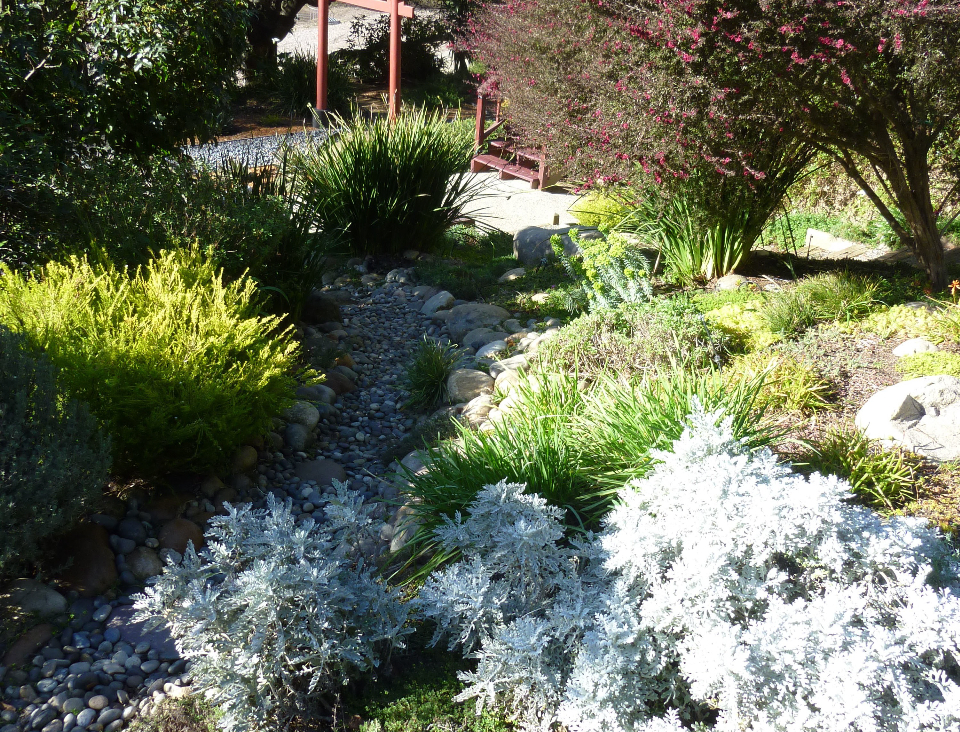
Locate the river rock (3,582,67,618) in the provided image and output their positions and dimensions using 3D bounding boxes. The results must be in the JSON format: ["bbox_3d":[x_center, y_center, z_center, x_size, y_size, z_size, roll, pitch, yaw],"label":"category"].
[{"bbox_3d":[-1.382,0.727,2.870,0.195,0.095,0.130,-13,33,-28],"label":"river rock"}]

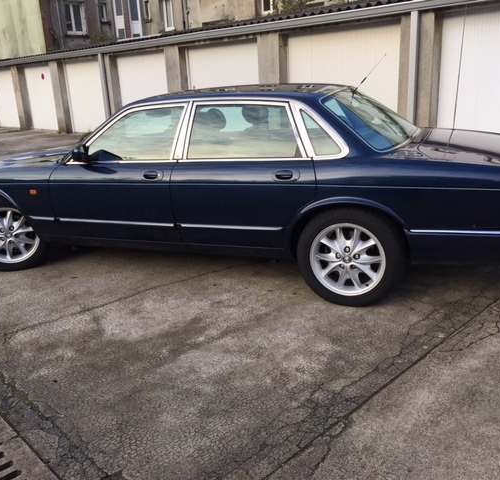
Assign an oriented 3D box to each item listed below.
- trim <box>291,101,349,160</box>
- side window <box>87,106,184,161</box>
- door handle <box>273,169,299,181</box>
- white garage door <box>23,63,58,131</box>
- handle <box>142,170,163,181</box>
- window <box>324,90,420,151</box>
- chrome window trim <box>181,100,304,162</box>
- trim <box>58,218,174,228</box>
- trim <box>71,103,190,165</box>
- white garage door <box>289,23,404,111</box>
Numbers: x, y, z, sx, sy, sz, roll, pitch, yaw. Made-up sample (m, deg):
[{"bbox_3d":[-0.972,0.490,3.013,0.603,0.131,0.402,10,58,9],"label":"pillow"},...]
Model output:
[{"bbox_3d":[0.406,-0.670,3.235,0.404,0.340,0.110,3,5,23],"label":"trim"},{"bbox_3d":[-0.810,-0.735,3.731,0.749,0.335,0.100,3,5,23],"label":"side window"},{"bbox_3d":[0.210,-0.389,3.216,0.168,0.070,0.045,3,18,23],"label":"door handle"},{"bbox_3d":[-6.715,-4.589,17.387,0.080,2.040,2.330,-18,22,-41],"label":"white garage door"},{"bbox_3d":[-0.651,-0.431,3.580,0.160,0.069,0.045,3,18,23],"label":"handle"},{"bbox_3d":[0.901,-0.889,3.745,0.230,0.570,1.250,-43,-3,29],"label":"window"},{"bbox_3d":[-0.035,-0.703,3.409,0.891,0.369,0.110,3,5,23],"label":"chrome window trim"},{"bbox_3d":[-0.970,-0.124,3.810,1.000,0.024,0.022,3,18,23],"label":"trim"},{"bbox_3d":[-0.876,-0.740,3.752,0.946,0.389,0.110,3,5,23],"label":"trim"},{"bbox_3d":[1.506,-2.483,9.051,0.080,2.040,2.330,-18,22,-41],"label":"white garage door"}]

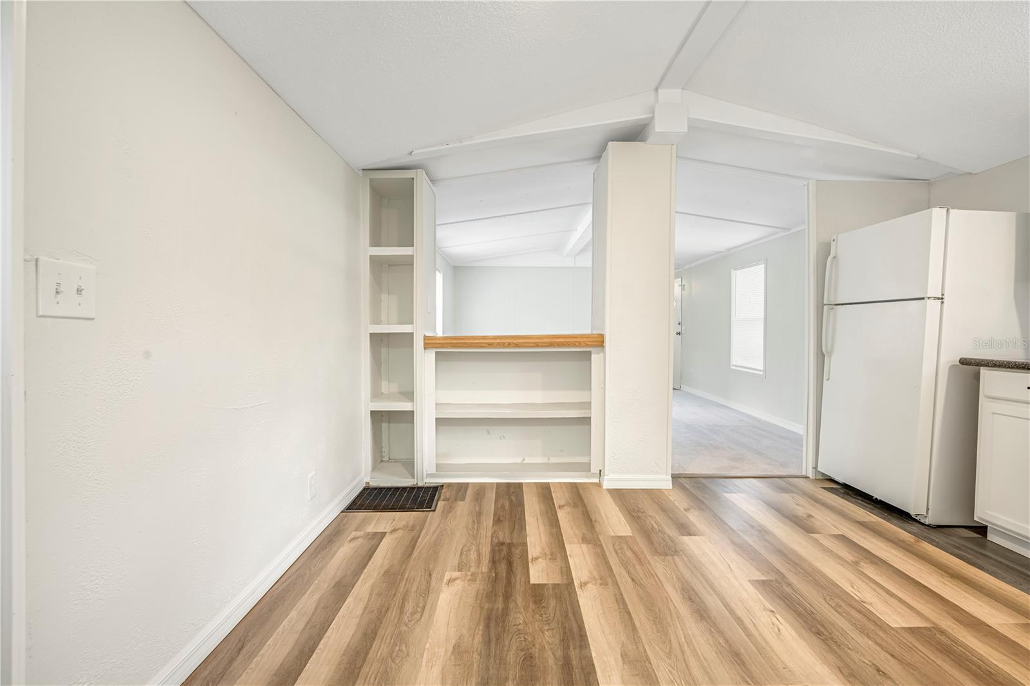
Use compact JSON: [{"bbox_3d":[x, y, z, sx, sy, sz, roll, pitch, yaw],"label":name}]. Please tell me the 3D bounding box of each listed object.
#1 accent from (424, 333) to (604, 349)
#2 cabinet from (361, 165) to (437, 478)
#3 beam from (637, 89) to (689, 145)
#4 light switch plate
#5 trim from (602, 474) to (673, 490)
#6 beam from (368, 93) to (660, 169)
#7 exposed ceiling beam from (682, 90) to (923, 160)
[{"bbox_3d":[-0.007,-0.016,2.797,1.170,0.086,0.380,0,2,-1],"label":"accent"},{"bbox_3d":[-0.806,-0.093,2.842,0.427,2.067,0.432,0,2,-1],"label":"cabinet"},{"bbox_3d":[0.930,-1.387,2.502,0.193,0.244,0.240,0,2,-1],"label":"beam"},{"bbox_3d":[-0.995,-0.117,0.895,0.008,0.122,0.118,0,2,-1],"label":"light switch plate"},{"bbox_3d":[0.800,0.906,2.622,0.453,0.089,0.018,0,2,-1],"label":"trim"},{"bbox_3d":[-0.022,-1.286,2.502,1.815,0.154,0.090,-12,2,0],"label":"beam"},{"bbox_3d":[1.765,-1.318,2.519,1.539,0.153,0.090,12,2,-1],"label":"exposed ceiling beam"}]

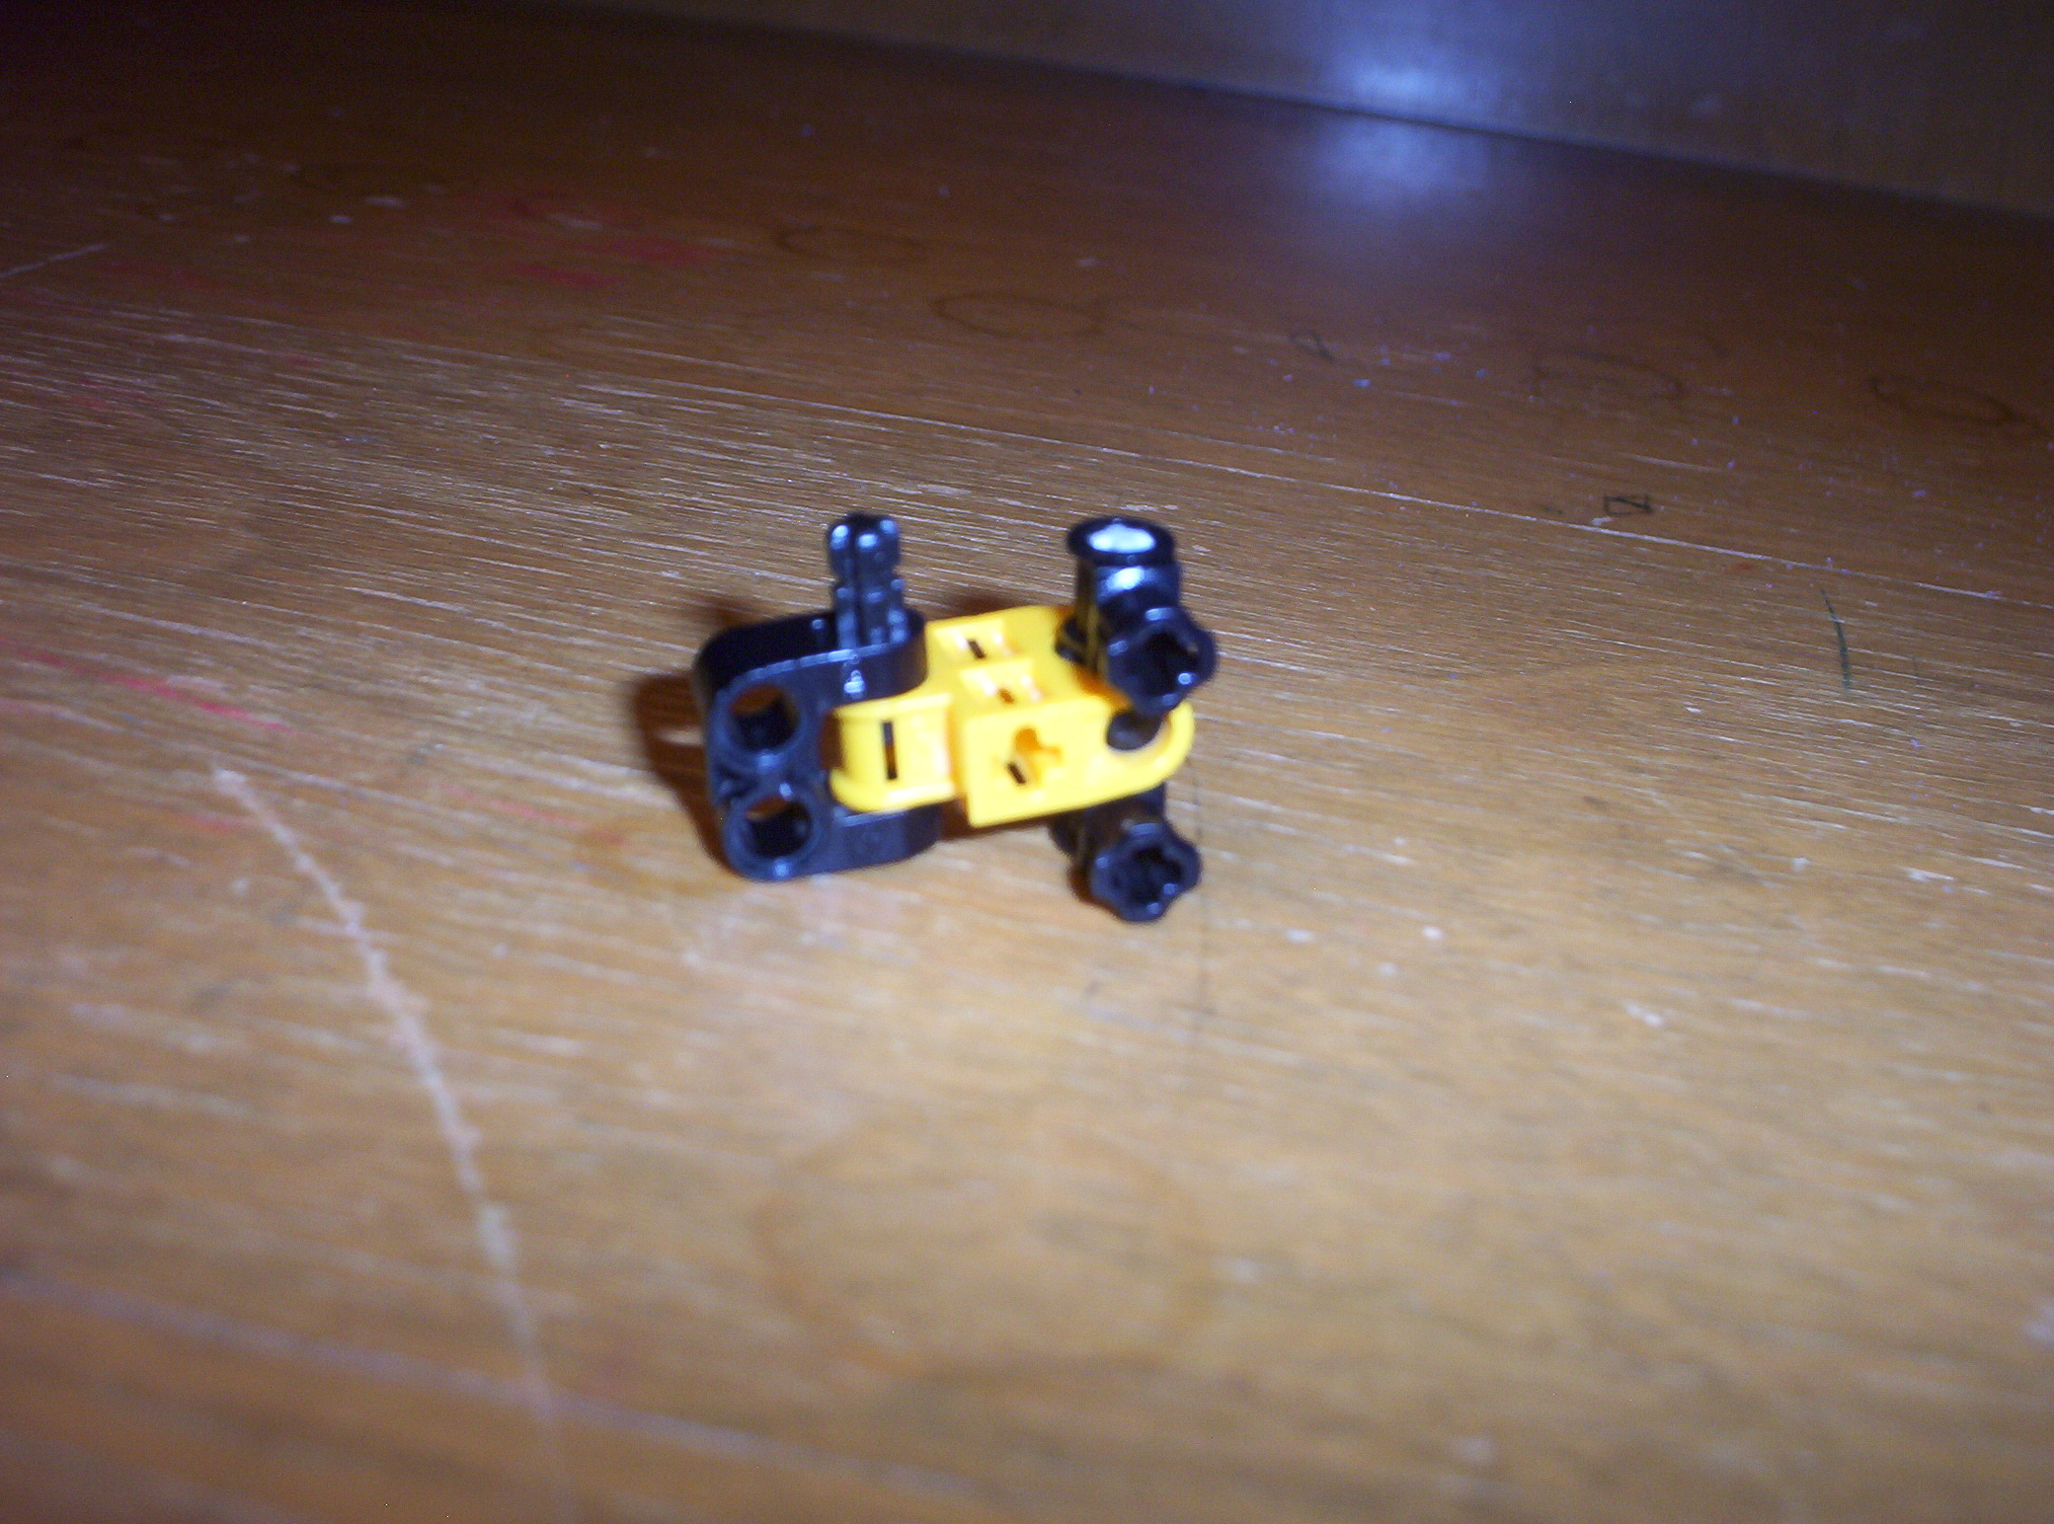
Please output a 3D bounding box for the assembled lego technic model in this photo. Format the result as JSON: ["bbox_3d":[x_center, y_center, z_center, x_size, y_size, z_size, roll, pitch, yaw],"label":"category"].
[{"bbox_3d":[-0.005,-0.004,0.146,0.034,0.026,0.022,1,27,-15],"label":"assembled lego technic model"}]

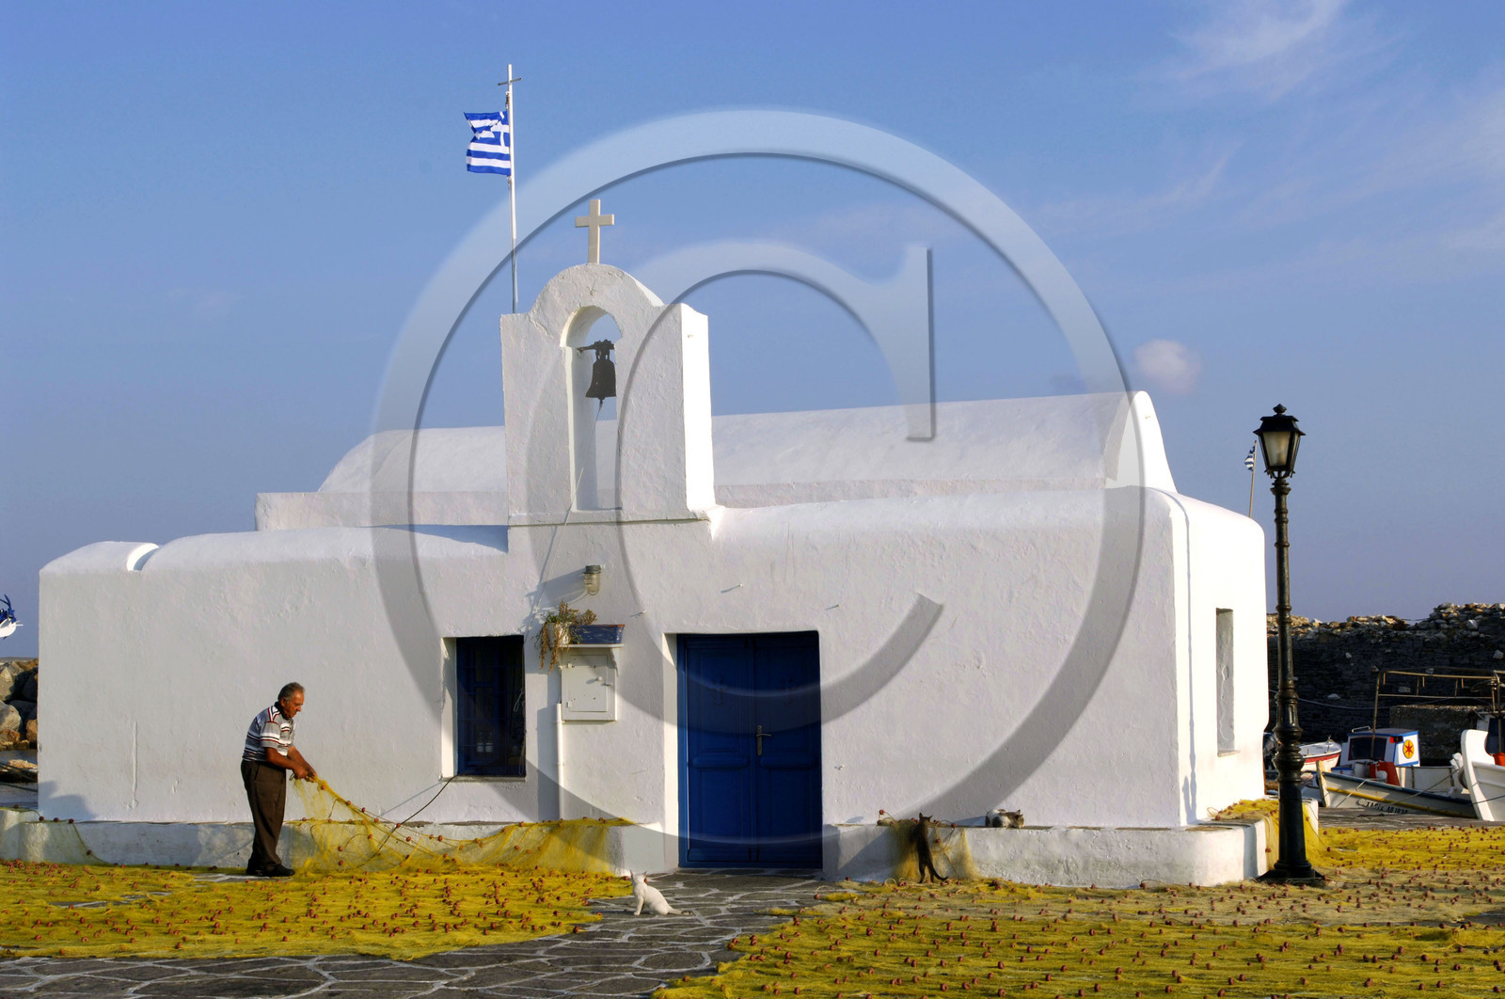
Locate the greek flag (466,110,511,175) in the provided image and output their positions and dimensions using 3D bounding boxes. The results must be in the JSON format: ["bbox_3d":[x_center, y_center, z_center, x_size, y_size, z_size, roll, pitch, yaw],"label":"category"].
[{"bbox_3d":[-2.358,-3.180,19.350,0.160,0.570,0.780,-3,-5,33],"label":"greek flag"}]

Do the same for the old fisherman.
[{"bbox_3d":[-3.929,2.315,18.000,0.600,1.600,0.480,-1,-4,14],"label":"old fisherman"}]

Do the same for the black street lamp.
[{"bbox_3d":[4.171,1.109,17.043,0.450,3.726,0.450,-2,-4,23],"label":"black street lamp"}]

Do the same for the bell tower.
[{"bbox_3d":[-1.212,-0.874,18.606,1.660,2.220,0.720,-2,-4,15],"label":"bell tower"}]

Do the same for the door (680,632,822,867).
[{"bbox_3d":[-0.002,2.098,18.157,1.250,1.970,0.080,-2,-4,15],"label":"door"}]

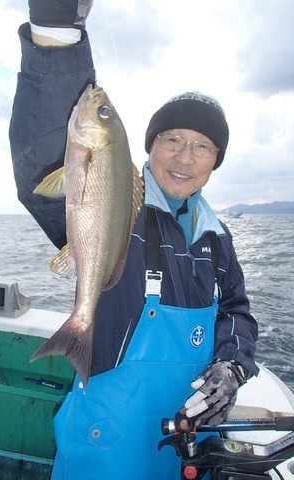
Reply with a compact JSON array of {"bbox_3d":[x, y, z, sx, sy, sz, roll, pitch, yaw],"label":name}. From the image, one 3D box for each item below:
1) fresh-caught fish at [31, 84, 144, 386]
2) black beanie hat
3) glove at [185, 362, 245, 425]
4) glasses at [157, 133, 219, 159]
[{"bbox_3d":[-0.093,-0.005,0.600,0.172,0.467,0.070,4,3,-3],"label":"fresh-caught fish"},{"bbox_3d":[0.101,-0.267,0.945,0.195,0.165,0.220,13,13,4],"label":"black beanie hat"},{"bbox_3d":[0.134,0.306,0.770,0.142,0.100,0.075,-43,-18,-26],"label":"glove"},{"bbox_3d":[0.099,-0.218,0.913,0.140,0.042,0.135,13,13,4],"label":"glasses"}]

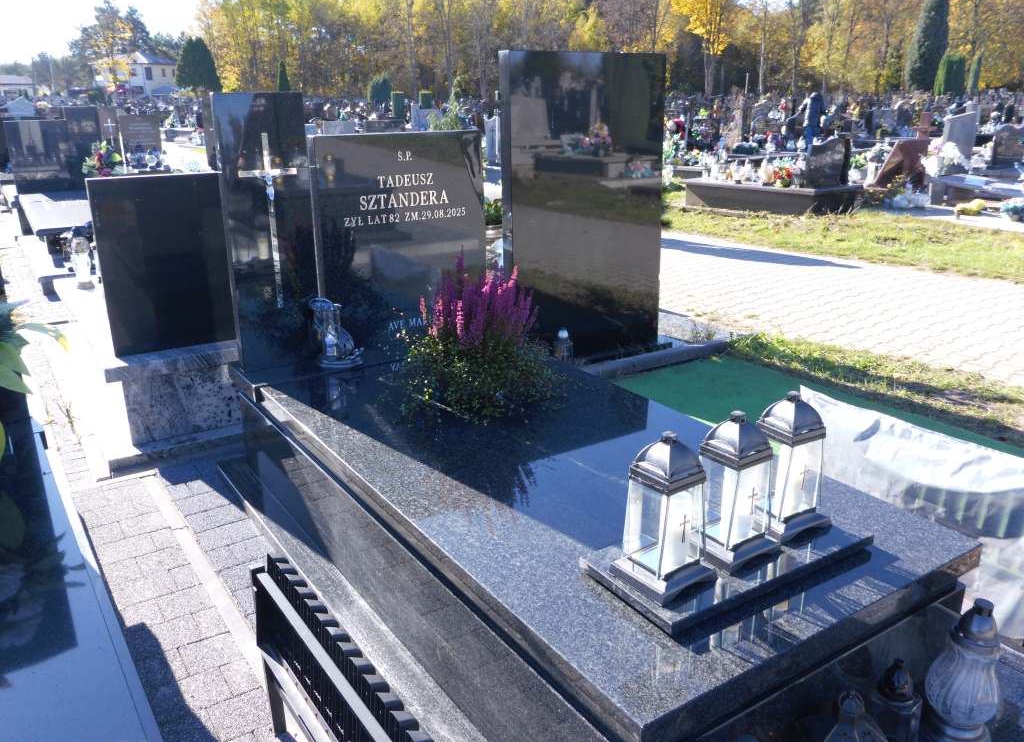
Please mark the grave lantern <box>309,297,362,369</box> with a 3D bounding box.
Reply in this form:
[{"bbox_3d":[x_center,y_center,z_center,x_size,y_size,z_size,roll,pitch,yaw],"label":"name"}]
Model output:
[{"bbox_3d":[-0.675,-0.136,3.153,0.152,0.227,0.142,-12,22,-31],"label":"grave lantern"}]

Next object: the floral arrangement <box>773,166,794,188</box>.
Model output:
[{"bbox_3d":[3.442,-2.466,10.500,0.280,0.280,0.270,-12,22,-32],"label":"floral arrangement"}]

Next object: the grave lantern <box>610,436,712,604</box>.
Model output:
[{"bbox_3d":[0.300,0.262,1.597,0.153,0.303,0.151,-12,22,-32],"label":"grave lantern"}]

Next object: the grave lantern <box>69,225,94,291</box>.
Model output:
[{"bbox_3d":[-2.162,-0.578,4.173,0.115,0.310,0.115,-12,22,-31],"label":"grave lantern"}]

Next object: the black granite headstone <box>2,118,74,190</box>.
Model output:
[{"bbox_3d":[-4.338,-2.000,7.663,0.520,0.680,0.090,-12,22,-32],"label":"black granite headstone"}]

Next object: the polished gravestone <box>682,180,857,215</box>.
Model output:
[{"bbox_3d":[3.327,-2.276,10.642,1.000,0.300,1.900,-14,23,-36],"label":"polished gravestone"}]

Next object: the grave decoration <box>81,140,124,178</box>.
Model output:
[{"bbox_3d":[-5.105,-2.636,10.300,0.500,0.480,0.420,-12,22,-32],"label":"grave decoration"}]

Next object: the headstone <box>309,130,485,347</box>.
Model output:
[{"bbox_3d":[-0.422,-0.492,3.140,0.689,0.787,0.080,-12,22,-32],"label":"headstone"}]

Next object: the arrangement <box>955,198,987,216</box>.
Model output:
[{"bbox_3d":[5.591,-2.006,10.100,0.310,0.190,0.260,-14,23,-35],"label":"arrangement"}]

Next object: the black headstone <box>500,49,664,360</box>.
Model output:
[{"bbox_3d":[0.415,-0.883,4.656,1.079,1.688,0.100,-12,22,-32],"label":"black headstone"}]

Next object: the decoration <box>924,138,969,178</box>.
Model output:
[{"bbox_3d":[5.770,-2.835,11.000,0.480,0.470,0.380,-14,23,-35],"label":"decoration"}]

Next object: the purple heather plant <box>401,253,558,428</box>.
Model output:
[{"bbox_3d":[-0.095,-0.130,2.660,0.410,0.410,0.390,-13,23,-34],"label":"purple heather plant"}]

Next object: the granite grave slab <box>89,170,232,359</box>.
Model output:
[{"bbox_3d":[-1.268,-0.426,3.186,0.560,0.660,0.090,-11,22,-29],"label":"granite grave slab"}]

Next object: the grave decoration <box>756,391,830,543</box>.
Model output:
[{"bbox_3d":[0.594,0.193,1.798,0.152,0.307,0.151,-12,22,-32],"label":"grave decoration"}]

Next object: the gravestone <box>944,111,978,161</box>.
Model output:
[{"bbox_3d":[6.024,-3.197,11.243,0.780,0.720,0.100,-14,23,-35],"label":"gravestone"}]

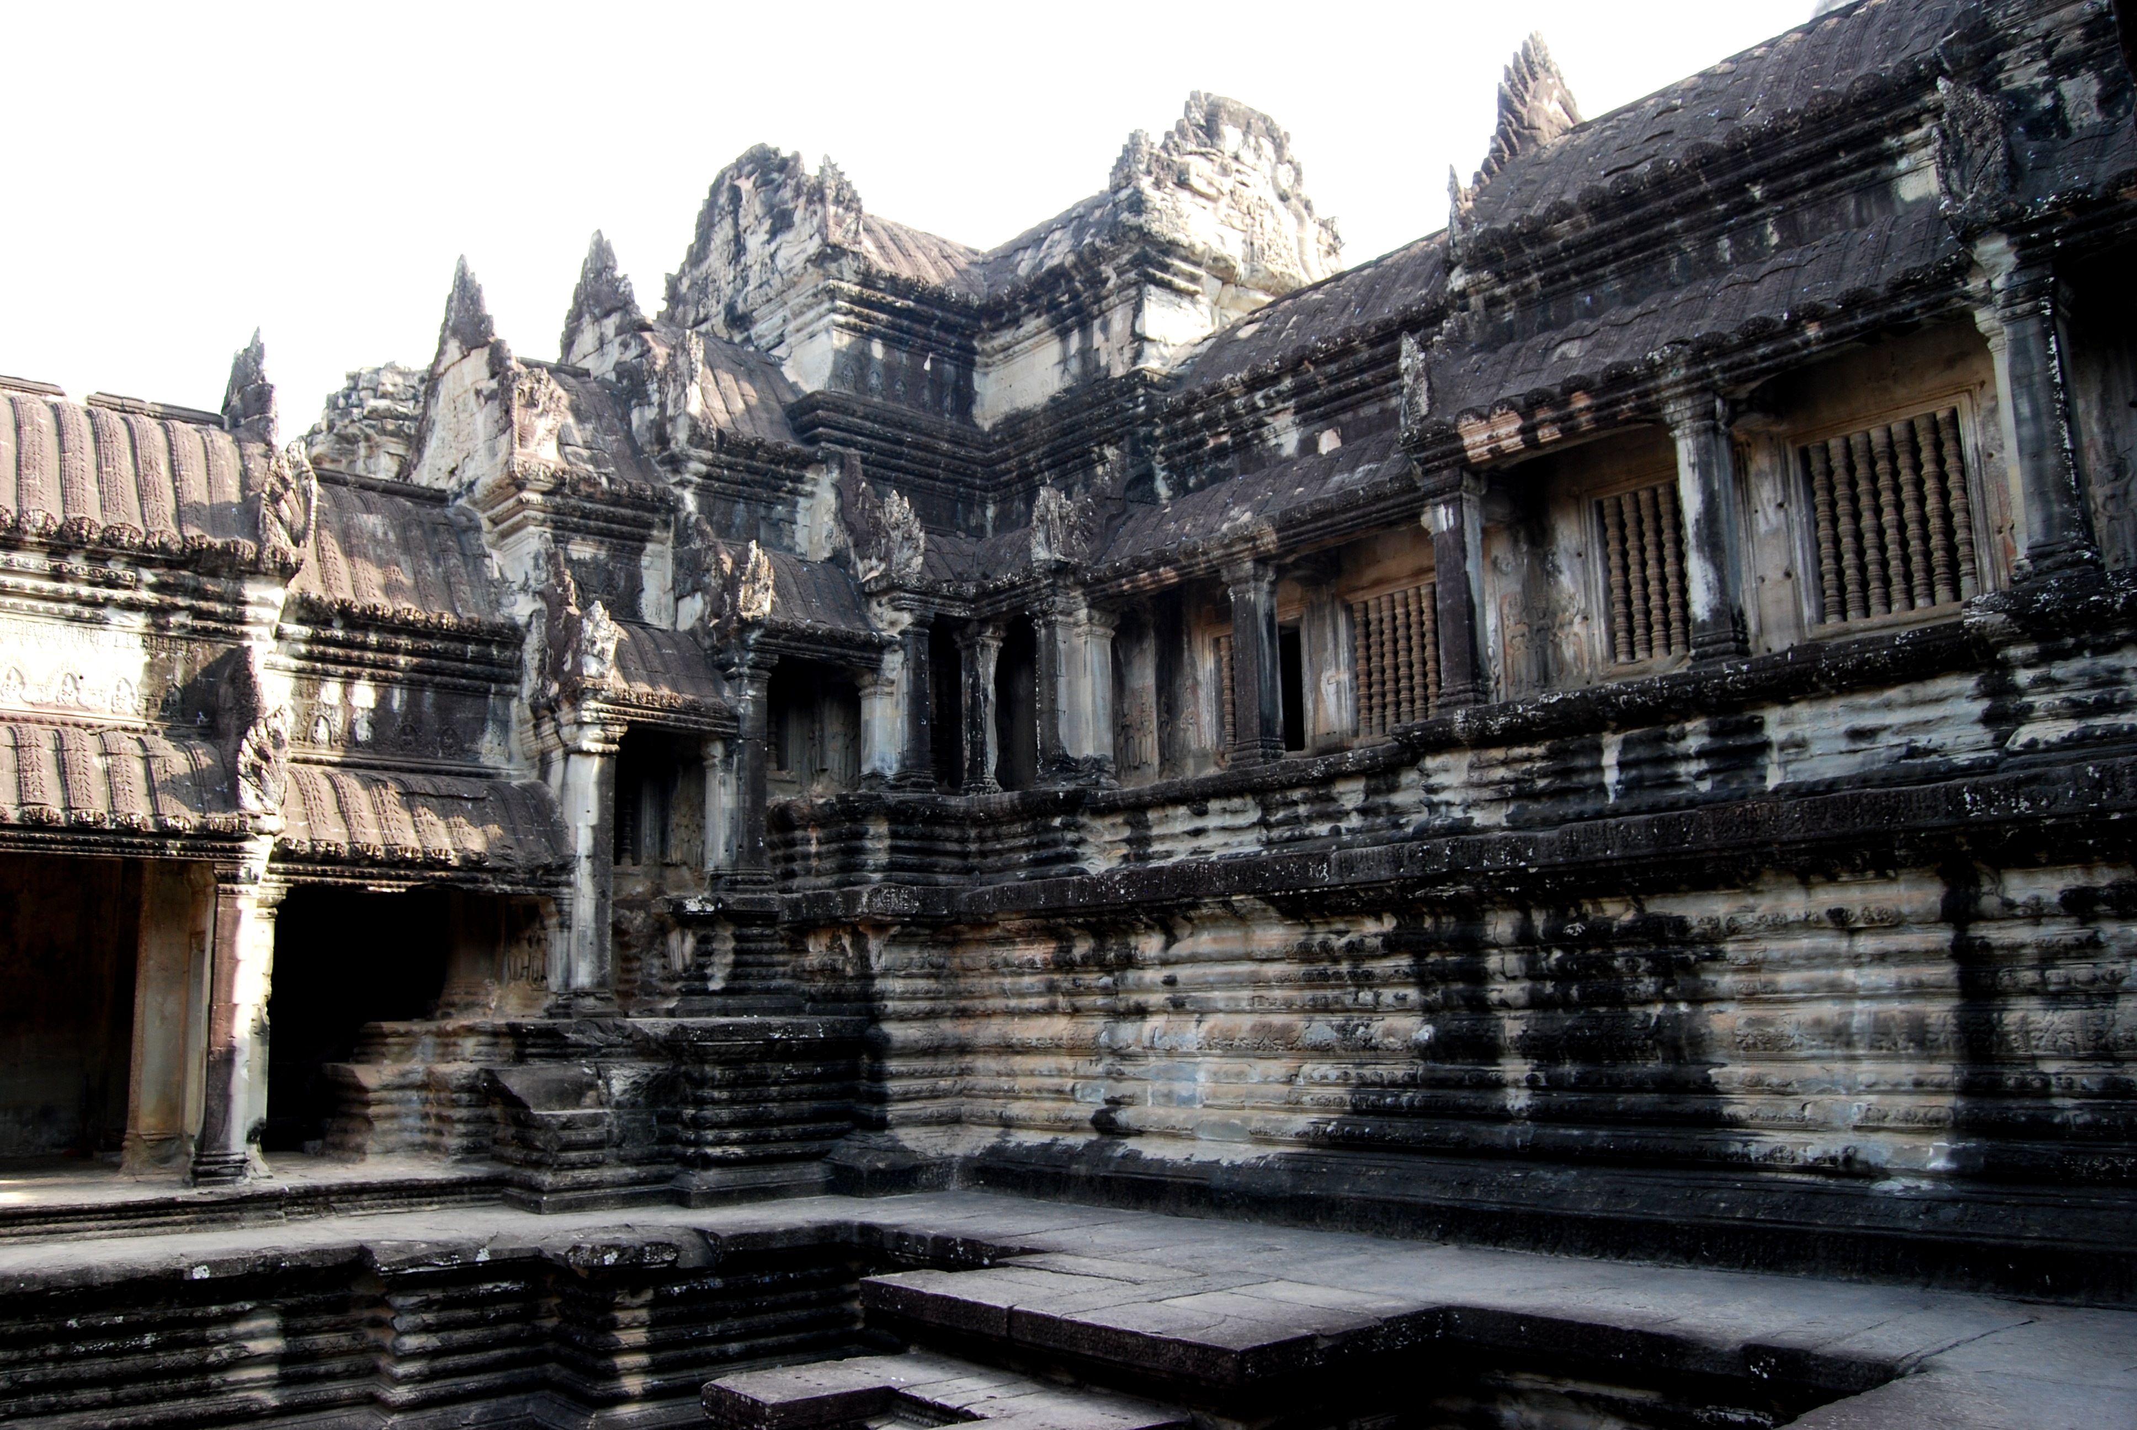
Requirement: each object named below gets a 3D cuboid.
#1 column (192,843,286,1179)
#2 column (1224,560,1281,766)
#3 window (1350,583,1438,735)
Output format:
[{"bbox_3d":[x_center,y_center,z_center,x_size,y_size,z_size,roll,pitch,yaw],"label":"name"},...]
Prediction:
[{"bbox_3d":[-8.369,2.996,16.169,0.478,3.276,0.407,9,-15,-42],"label":"column"},{"bbox_3d":[2.057,-0.595,18.009,0.400,2.249,0.400,9,-15,-42],"label":"column"},{"bbox_3d":[3.751,-0.607,17.905,0.250,1.591,1.275,9,-15,-42],"label":"window"}]

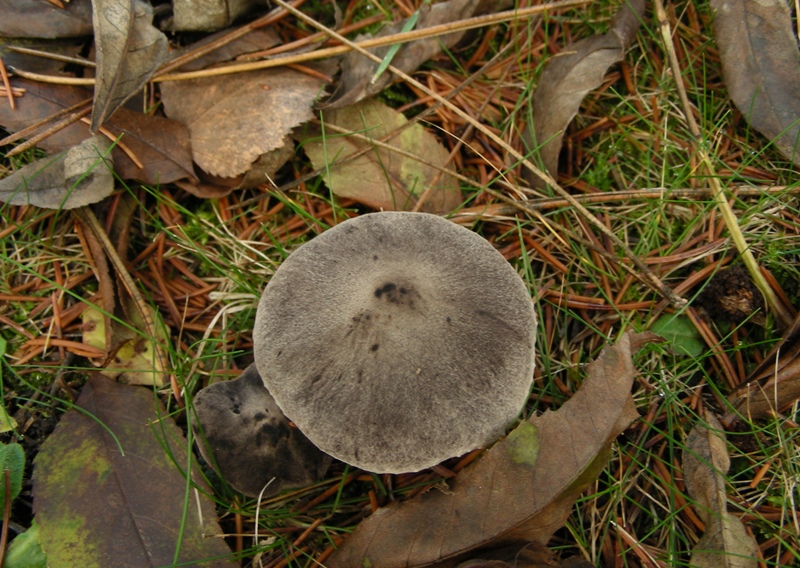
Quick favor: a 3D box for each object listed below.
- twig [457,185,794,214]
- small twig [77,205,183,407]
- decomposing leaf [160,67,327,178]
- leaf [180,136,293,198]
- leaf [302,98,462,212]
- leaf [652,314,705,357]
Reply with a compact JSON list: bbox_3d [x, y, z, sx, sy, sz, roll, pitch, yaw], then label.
[{"bbox_3d":[0.074,-0.028,0.308,0.111,0.006,0.004,-4,62,-2],"label":"twig"},{"bbox_3d":[-0.082,0.005,0.292,0.005,0.007,0.078,-27,65,-14],"label":"small twig"},{"bbox_3d":[-0.054,-0.055,0.318,0.057,0.012,0.047,1,62,1],"label":"decomposing leaf"},{"bbox_3d":[-0.054,-0.041,0.315,0.042,0.009,0.023,-18,63,-9],"label":"leaf"},{"bbox_3d":[-0.007,-0.041,0.315,0.043,0.009,0.051,-12,63,-7],"label":"leaf"},{"bbox_3d":[0.085,0.015,0.285,0.012,0.006,0.016,-36,68,-17],"label":"leaf"}]

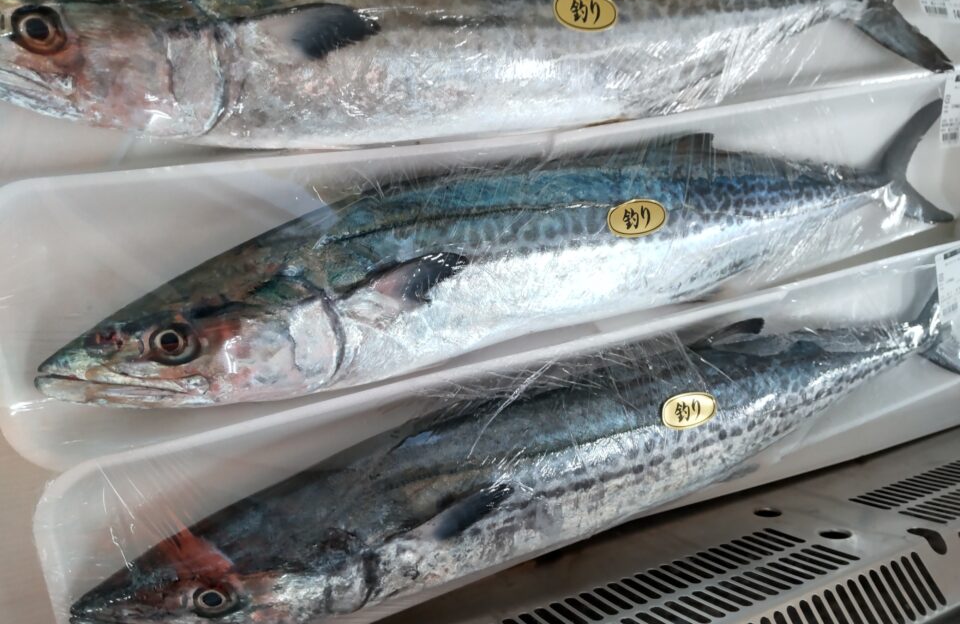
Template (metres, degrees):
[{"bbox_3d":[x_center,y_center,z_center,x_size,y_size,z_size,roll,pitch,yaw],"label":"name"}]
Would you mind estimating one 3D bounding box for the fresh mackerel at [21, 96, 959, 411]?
[{"bbox_3d":[0.086,-0.045,0.388,0.600,0.065,0.108,-15,97,-23],"label":"fresh mackerel"}]

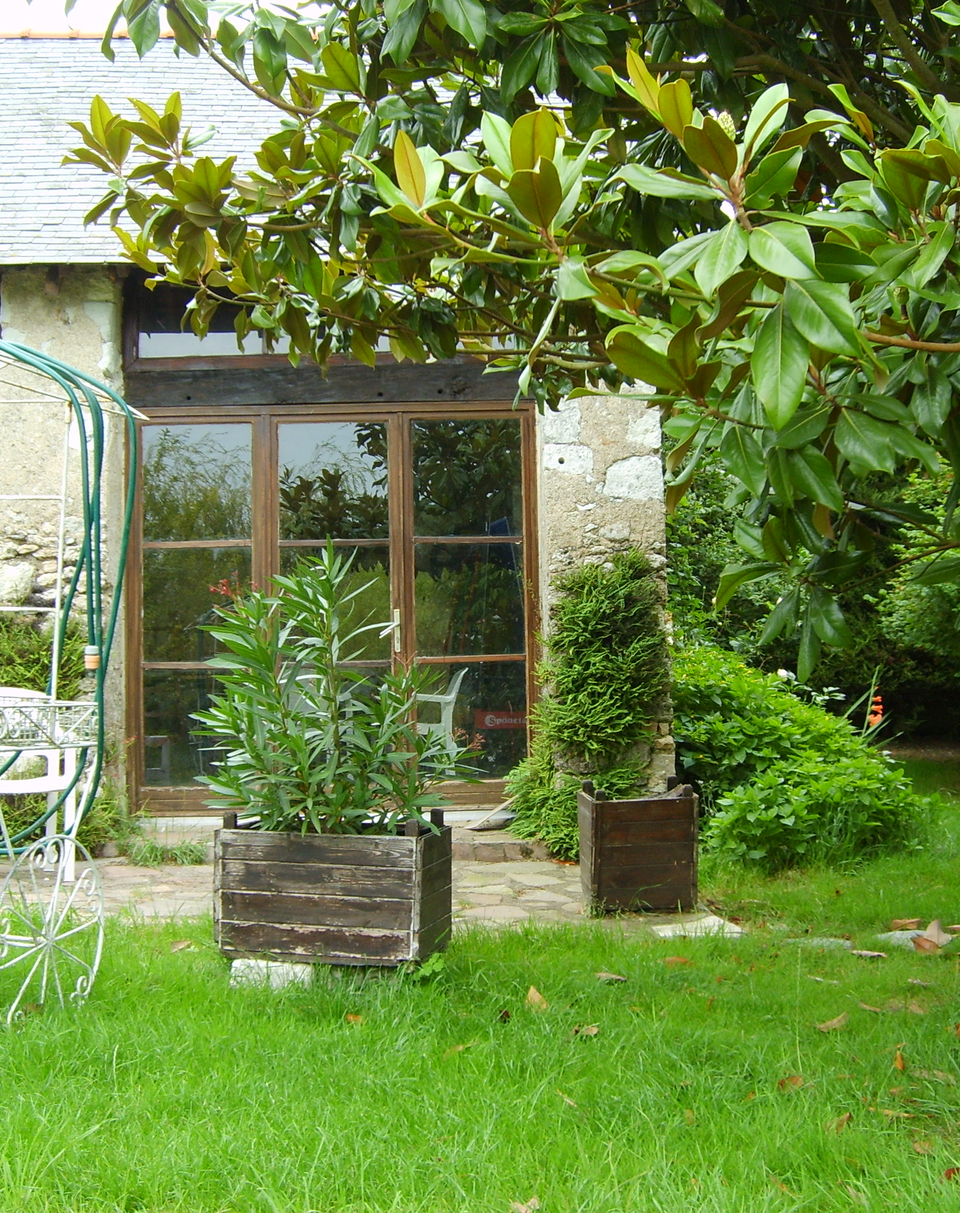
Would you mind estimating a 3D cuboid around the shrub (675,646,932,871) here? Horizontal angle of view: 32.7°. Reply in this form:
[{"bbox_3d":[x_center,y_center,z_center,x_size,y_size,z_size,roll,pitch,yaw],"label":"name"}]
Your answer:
[{"bbox_3d":[1.567,0.737,8.200,1.250,1.080,1.200,-1,-3,0],"label":"shrub"}]

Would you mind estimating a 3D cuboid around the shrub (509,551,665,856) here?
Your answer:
[{"bbox_3d":[0.506,0.473,7.900,0.760,1.470,0.450,-1,-3,-1],"label":"shrub"}]

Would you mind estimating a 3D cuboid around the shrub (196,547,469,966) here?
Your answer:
[{"bbox_3d":[-0.458,0.466,5.250,0.780,1.290,0.600,-2,-3,14],"label":"shrub"}]

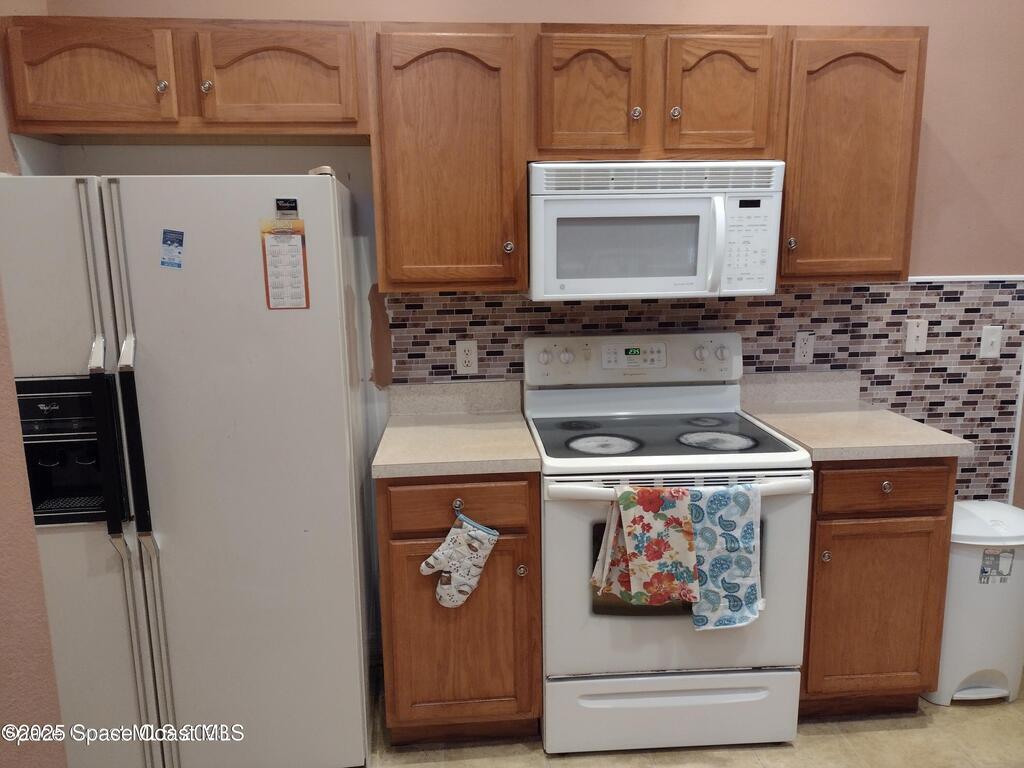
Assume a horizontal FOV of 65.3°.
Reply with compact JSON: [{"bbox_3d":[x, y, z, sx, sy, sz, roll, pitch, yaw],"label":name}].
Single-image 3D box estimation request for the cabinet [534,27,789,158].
[{"bbox_3d":[0.416,-0.882,2.502,0.774,0.384,0.344,-2,11,-4],"label":"cabinet"}]

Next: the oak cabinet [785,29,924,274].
[{"bbox_3d":[1.023,-0.714,2.580,0.437,0.762,0.344,-2,11,-4],"label":"oak cabinet"}]

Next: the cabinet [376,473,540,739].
[{"bbox_3d":[-0.163,0.626,2.589,0.456,0.879,0.635,-2,11,-4],"label":"cabinet"}]

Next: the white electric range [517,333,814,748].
[{"bbox_3d":[0.451,0.466,2.563,0.766,1.184,0.678,-2,11,-4],"label":"white electric range"}]

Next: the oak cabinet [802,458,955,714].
[{"bbox_3d":[1.058,0.590,2.676,0.446,0.879,0.635,-2,11,-4],"label":"oak cabinet"}]

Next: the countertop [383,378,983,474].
[{"bbox_3d":[0.451,0.104,2.538,1.714,0.149,0.638,-2,11,-4],"label":"countertop"}]

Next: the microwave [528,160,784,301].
[{"bbox_3d":[0.422,-0.488,2.546,0.763,0.410,0.402,-2,11,-4],"label":"microwave"}]

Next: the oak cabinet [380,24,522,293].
[{"bbox_3d":[-0.193,-0.679,2.494,0.454,0.762,0.344,-2,11,-4],"label":"oak cabinet"}]

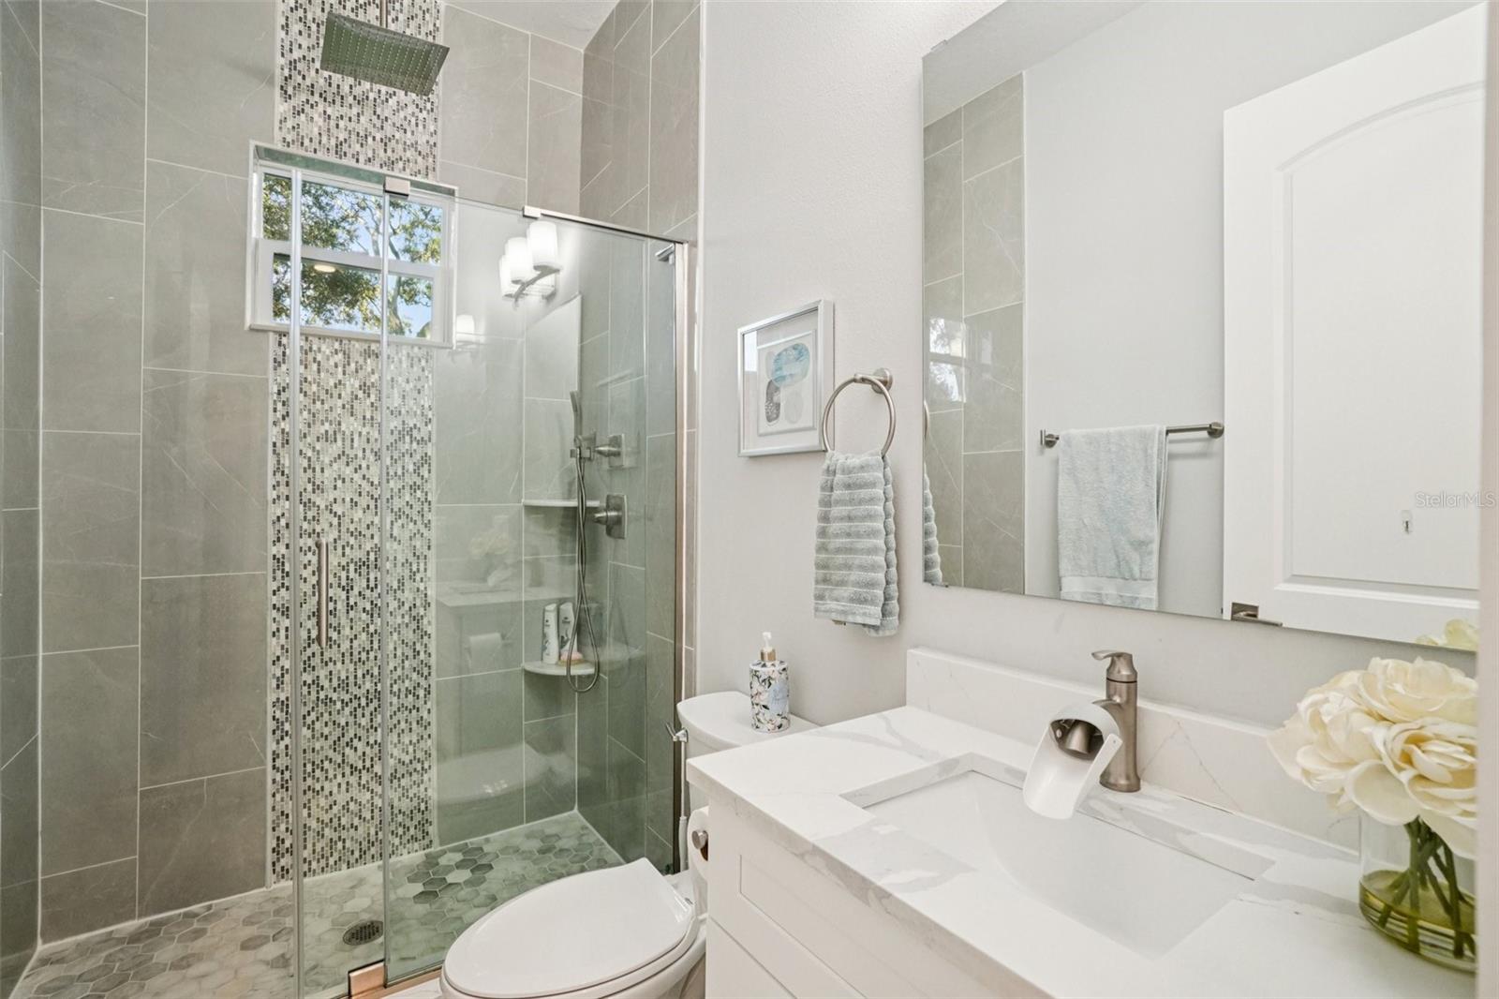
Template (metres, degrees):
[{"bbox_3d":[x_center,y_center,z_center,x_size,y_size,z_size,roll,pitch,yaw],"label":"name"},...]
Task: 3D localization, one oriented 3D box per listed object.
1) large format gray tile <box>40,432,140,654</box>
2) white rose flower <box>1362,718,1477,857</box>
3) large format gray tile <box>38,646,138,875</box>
[{"bbox_3d":[-1.851,0.118,1.763,0.197,0.607,0.011,0,0,-31],"label":"large format gray tile"},{"bbox_3d":[0.578,0.238,0.513,0.105,0.112,0.112,0,0,-42],"label":"white rose flower"},{"bbox_3d":[-1.853,0.728,1.760,0.197,0.607,0.011,0,0,-31],"label":"large format gray tile"}]

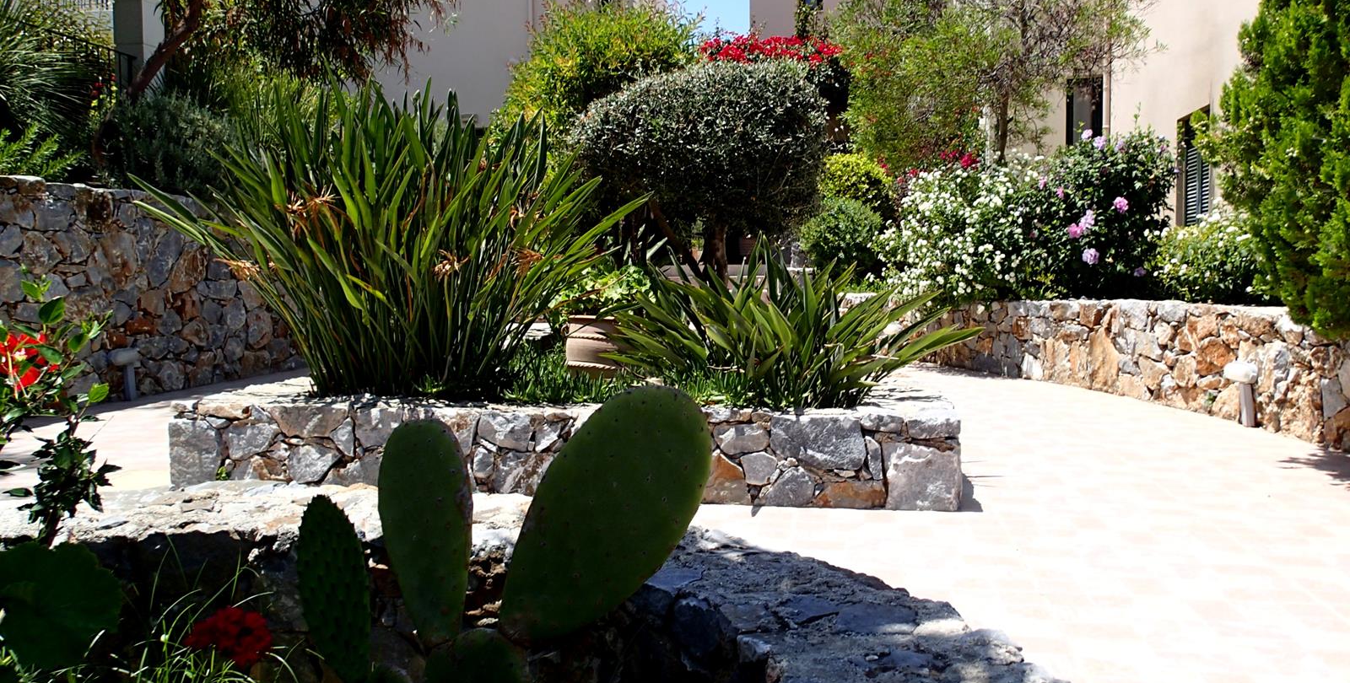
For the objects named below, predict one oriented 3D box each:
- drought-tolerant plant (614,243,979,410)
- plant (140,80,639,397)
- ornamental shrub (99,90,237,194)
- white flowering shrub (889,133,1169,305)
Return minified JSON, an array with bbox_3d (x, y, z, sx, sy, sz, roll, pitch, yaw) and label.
[{"bbox_3d":[0.656,-0.099,5.250,1.900,0.860,1.600,0,4,0],"label":"drought-tolerant plant"},{"bbox_3d":[-1.568,-0.574,5.500,2.500,1.720,2.000,0,4,0],"label":"plant"},{"bbox_3d":[-4.671,-1.846,9.100,1.300,1.020,1.150,0,4,0],"label":"ornamental shrub"},{"bbox_3d":[3.597,-1.282,10.000,1.700,1.750,2.900,-2,4,-30],"label":"white flowering shrub"}]

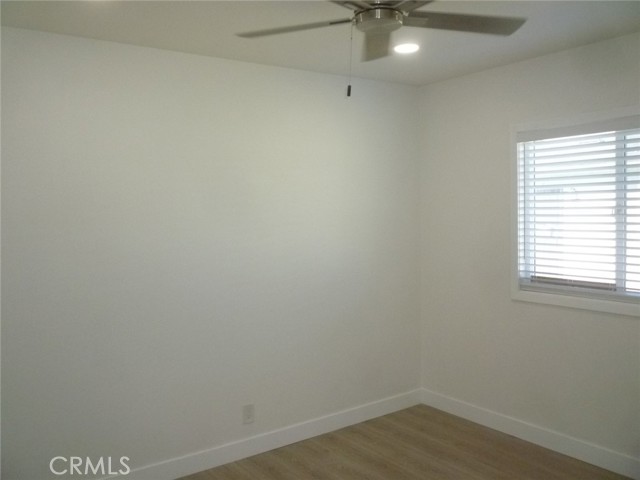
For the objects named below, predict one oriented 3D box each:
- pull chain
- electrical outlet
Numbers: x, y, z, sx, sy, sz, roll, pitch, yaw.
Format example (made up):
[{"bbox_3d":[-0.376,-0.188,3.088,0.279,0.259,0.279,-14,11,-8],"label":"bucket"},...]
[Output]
[{"bbox_3d":[0.110,-0.653,1.946,0.017,0.259,0.015,-1,4,4],"label":"pull chain"},{"bbox_3d":[-0.443,1.089,3.344,0.075,0.117,0.010,-4,5,-34],"label":"electrical outlet"}]

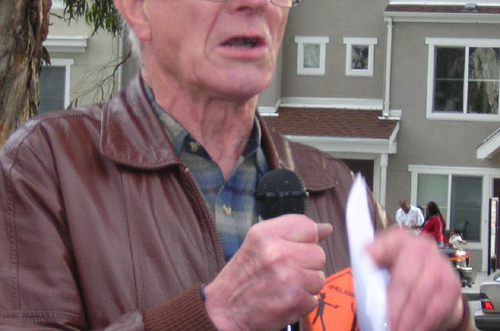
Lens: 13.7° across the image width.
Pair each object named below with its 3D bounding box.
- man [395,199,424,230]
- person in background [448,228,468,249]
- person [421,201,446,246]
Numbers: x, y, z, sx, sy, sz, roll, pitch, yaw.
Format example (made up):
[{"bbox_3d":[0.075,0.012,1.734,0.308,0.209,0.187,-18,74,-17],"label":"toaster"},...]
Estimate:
[{"bbox_3d":[3.169,1.540,41.000,0.560,1.720,0.420,2,0,6],"label":"man"},{"bbox_3d":[4.147,1.799,41.500,0.400,1.150,0.420,2,0,-37],"label":"person in background"},{"bbox_3d":[3.623,1.560,41.000,0.380,1.680,0.500,2,0,-16],"label":"person"}]

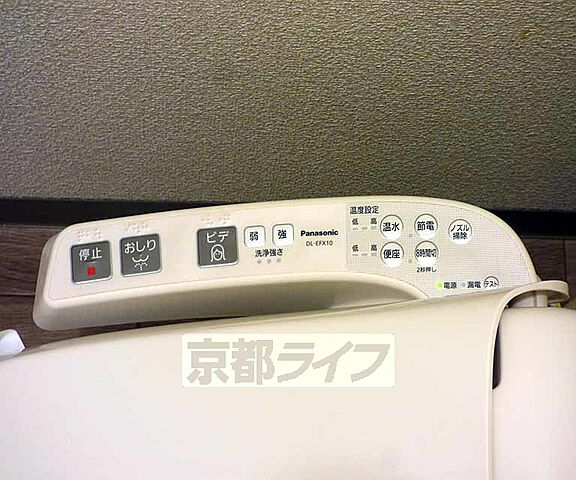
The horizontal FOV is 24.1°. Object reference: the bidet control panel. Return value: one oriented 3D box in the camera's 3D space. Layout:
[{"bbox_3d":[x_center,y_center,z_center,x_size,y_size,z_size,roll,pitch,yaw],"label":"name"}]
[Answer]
[{"bbox_3d":[-0.004,0.018,0.849,0.312,0.050,0.078,-2,66,-1],"label":"bidet control panel"}]

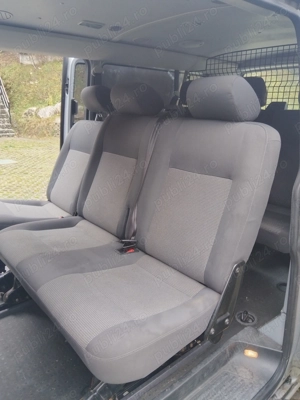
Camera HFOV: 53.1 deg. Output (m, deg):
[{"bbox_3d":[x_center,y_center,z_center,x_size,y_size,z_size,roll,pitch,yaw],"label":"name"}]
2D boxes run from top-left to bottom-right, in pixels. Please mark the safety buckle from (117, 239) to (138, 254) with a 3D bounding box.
[{"bbox_3d":[-0.099,0.202,1.301,0.069,0.050,0.064,-12,20,-37],"label":"safety buckle"}]

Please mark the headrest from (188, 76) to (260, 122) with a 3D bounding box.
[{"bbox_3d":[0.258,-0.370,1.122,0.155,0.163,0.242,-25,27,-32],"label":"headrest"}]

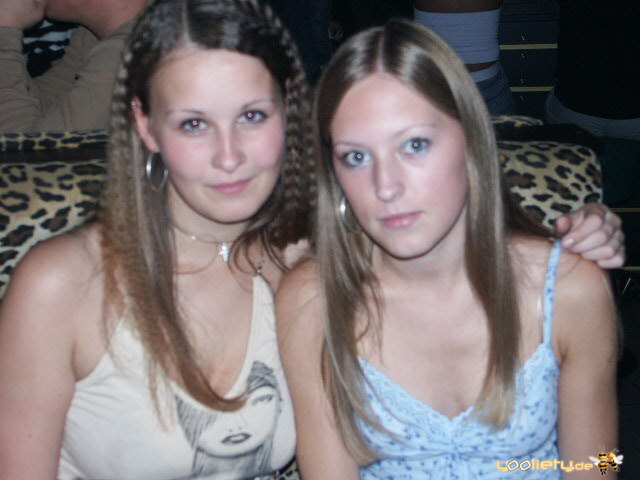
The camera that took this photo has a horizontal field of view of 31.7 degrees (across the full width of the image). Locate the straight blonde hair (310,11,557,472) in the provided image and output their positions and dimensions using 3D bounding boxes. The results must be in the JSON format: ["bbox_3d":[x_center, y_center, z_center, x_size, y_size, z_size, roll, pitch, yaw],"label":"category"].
[{"bbox_3d":[0.130,-0.017,1.170,0.225,0.422,0.250,0,11,14],"label":"straight blonde hair"}]

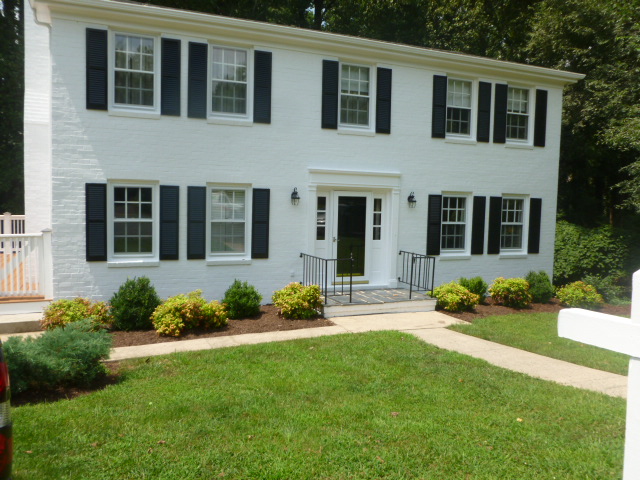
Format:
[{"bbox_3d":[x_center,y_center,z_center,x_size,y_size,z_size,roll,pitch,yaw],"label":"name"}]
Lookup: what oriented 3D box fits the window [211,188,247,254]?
[{"bbox_3d":[-1.829,-0.366,10.349,0.780,1.340,0.100,0,4,-22],"label":"window"}]

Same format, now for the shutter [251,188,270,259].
[{"bbox_3d":[-1.210,-0.335,10.525,0.356,1.404,0.045,0,4,-22],"label":"shutter"}]

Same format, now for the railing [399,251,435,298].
[{"bbox_3d":[1.845,0.737,11.123,0.543,0.834,1.367,0,4,-22],"label":"railing"}]

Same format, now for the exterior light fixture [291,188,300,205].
[{"bbox_3d":[-0.519,-0.902,10.671,0.165,0.348,0.207,0,4,-22],"label":"exterior light fixture"}]

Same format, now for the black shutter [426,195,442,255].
[{"bbox_3d":[2.675,-0.339,12.102,0.357,1.410,0.040,0,4,-22],"label":"black shutter"}]

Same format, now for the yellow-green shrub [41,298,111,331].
[{"bbox_3d":[-4.114,1.214,8.795,1.143,0.525,1.031,0,4,-22],"label":"yellow-green shrub"}]

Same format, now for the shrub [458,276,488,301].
[{"bbox_3d":[3.569,1.134,12.115,0.750,0.628,0.731,0,4,-22],"label":"shrub"}]

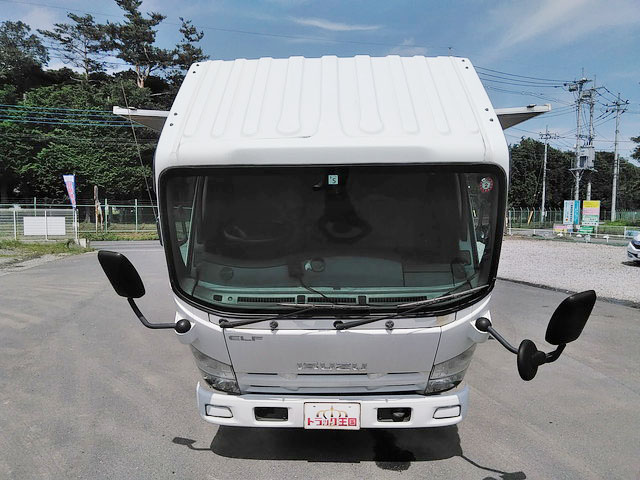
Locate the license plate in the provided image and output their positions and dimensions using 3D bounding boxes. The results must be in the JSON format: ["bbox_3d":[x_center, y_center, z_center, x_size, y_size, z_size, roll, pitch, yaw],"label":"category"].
[{"bbox_3d":[0.074,1.035,2.930,0.330,0.165,0.020,0,4,0],"label":"license plate"}]

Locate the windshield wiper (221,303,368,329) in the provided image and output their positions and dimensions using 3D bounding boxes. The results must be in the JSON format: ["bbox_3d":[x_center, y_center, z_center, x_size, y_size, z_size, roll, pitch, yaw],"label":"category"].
[{"bbox_3d":[-0.133,0.392,2.580,0.780,0.170,0.090,0,26,0],"label":"windshield wiper"}]

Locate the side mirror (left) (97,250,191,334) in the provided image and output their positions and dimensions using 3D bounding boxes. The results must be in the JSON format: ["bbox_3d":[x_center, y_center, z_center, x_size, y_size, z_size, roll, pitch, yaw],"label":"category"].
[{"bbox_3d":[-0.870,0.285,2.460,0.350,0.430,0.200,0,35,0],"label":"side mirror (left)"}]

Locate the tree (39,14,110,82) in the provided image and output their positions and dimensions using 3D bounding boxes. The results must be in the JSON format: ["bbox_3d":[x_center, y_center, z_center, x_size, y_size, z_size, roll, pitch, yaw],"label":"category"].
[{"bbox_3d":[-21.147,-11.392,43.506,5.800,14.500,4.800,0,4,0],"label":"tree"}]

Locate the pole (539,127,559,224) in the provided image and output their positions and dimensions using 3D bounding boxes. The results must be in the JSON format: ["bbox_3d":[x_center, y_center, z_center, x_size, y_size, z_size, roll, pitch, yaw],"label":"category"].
[{"bbox_3d":[23.479,-6.741,51.656,1.700,9.860,0.700,0,4,0],"label":"pole"}]

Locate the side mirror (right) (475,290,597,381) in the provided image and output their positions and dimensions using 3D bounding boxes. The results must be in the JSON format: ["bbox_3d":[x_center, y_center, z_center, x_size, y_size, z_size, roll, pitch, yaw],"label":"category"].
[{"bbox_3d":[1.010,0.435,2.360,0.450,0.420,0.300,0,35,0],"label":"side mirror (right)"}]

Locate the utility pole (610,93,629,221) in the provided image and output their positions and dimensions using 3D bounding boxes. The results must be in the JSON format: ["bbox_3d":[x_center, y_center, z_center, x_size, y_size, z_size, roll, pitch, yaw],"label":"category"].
[{"bbox_3d":[27.830,-7.670,46.582,1.300,11.980,0.600,0,4,0],"label":"utility pole"}]

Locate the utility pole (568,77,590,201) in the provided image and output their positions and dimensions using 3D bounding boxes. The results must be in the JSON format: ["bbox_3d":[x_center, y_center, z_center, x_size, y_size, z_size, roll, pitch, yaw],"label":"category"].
[{"bbox_3d":[24.913,-8.540,47.514,1.700,13.940,0.800,0,4,0],"label":"utility pole"}]

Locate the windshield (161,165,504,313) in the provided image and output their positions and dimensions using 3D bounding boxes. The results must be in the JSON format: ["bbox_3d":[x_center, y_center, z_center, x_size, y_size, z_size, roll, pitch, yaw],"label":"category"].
[{"bbox_3d":[0.062,-0.012,2.450,1.570,0.780,0.180,0,26,0],"label":"windshield"}]

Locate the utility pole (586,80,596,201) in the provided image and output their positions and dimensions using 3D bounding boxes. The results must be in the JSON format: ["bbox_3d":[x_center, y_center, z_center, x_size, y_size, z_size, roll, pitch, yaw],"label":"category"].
[{"bbox_3d":[26.086,-8.486,48.019,0.900,13.800,0.600,0,4,0],"label":"utility pole"}]

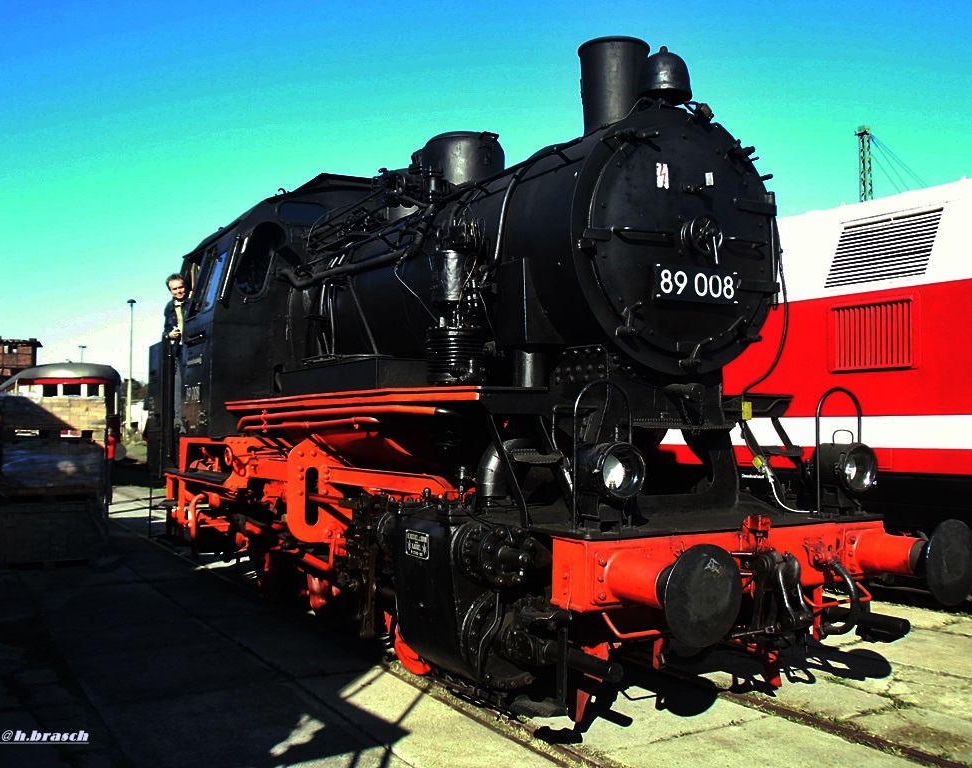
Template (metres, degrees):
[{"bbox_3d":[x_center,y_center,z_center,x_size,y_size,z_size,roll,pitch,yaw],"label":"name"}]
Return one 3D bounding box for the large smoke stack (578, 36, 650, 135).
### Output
[{"bbox_3d":[0.832,-1.855,6.319,0.460,0.620,0.460,1,-3,-30],"label":"large smoke stack"}]

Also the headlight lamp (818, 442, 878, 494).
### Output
[{"bbox_3d":[2.117,0.480,5.736,0.280,0.280,0.250,1,-3,-30],"label":"headlight lamp"}]

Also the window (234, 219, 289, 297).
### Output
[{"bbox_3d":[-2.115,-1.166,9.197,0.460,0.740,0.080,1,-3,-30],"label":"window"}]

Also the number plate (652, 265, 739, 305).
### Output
[{"bbox_3d":[1.215,-0.570,5.629,0.610,0.185,0.040,1,-3,-30],"label":"number plate"}]

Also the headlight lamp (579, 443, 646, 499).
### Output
[{"bbox_3d":[0.625,0.439,4.861,0.280,0.280,0.250,1,-3,-30],"label":"headlight lamp"}]

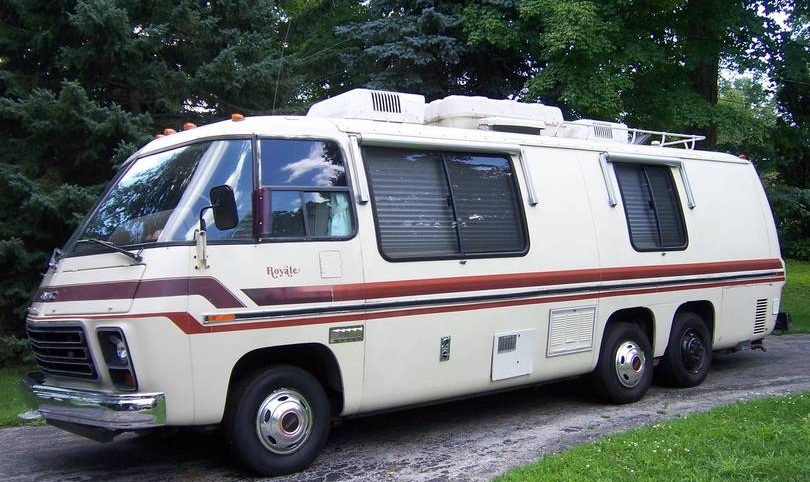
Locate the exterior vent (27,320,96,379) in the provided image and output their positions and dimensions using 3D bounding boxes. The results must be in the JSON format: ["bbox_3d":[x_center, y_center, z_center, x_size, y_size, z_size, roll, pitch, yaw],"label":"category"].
[{"bbox_3d":[-2.353,0.713,5.564,0.240,0.370,1.200,-1,-1,-38],"label":"exterior vent"}]

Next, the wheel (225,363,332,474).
[{"bbox_3d":[-0.820,1.155,5.444,0.740,0.735,0.230,-1,-1,-38],"label":"wheel"}]

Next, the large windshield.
[{"bbox_3d":[-1.949,-0.275,5.915,0.800,0.760,2.300,-1,-1,-38],"label":"large windshield"}]

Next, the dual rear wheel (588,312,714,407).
[{"bbox_3d":[2.361,1.093,7.972,1.760,0.735,0.240,-1,-1,-38],"label":"dual rear wheel"}]

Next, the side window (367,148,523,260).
[{"bbox_3d":[0.358,-0.269,6.281,1.520,0.830,0.080,-1,-7,-38],"label":"side window"}]

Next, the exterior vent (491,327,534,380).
[{"bbox_3d":[0.855,0.896,6.625,0.450,0.370,0.050,-1,-1,-38],"label":"exterior vent"}]

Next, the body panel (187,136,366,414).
[{"bbox_3d":[-0.820,0.229,5.364,1.280,1.800,0.220,-1,-1,-38],"label":"body panel"}]

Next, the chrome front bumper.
[{"bbox_3d":[-2.275,1.011,5.617,0.500,0.250,2.200,-1,-1,-38],"label":"chrome front bumper"}]

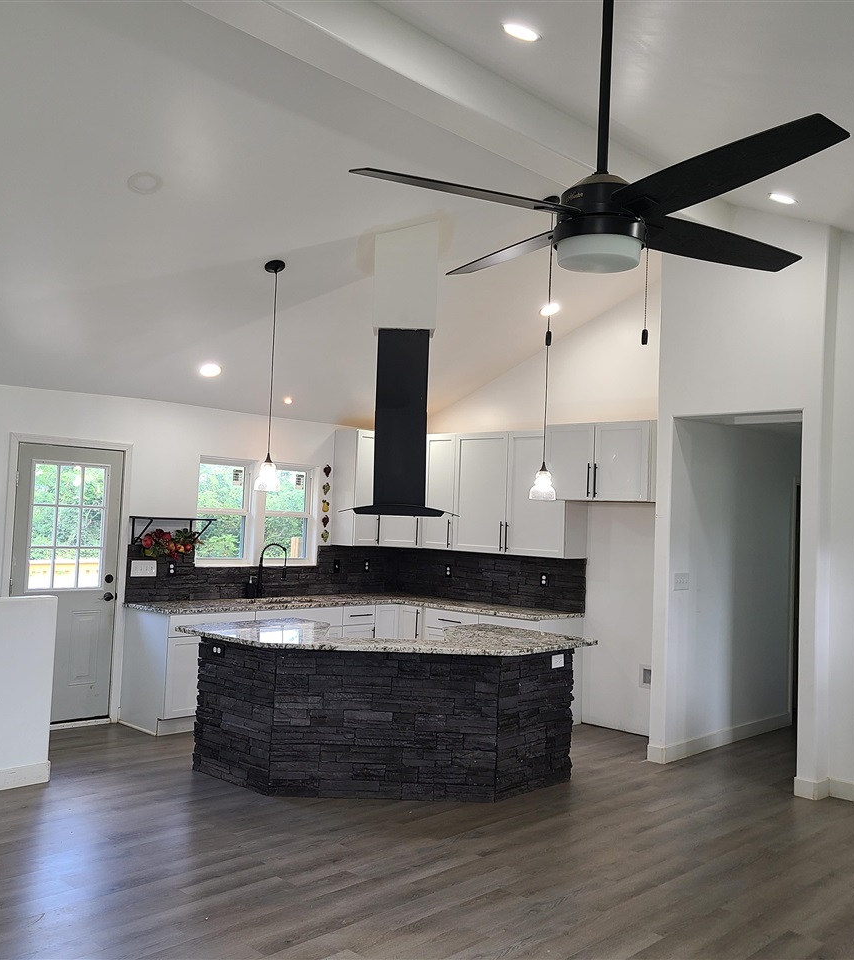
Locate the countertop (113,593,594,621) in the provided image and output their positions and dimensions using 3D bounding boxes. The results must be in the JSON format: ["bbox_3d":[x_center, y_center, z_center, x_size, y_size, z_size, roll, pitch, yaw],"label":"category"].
[{"bbox_3d":[-0.530,1.064,7.782,2.322,0.036,2.975,0,-3,45],"label":"countertop"}]

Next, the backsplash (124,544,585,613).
[{"bbox_3d":[-0.489,0.797,7.700,2.191,0.454,2.964,0,-3,43],"label":"backsplash"}]

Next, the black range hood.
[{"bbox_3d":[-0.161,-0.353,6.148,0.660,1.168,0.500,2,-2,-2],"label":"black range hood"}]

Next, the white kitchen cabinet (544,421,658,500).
[{"bbox_3d":[1.505,-0.123,7.532,0.975,0.598,0.588,0,-3,45],"label":"white kitchen cabinet"}]

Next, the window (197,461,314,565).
[{"bbox_3d":[-1.505,0.302,8.525,0.110,0.927,1.281,0,-3,45],"label":"window"}]

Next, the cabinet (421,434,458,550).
[{"bbox_3d":[0.223,0.116,8.901,0.400,1.060,0.322,0,-3,43],"label":"cabinet"}]

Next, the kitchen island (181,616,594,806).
[{"bbox_3d":[-0.280,1.459,6.307,2.741,0.902,1.526,2,-2,0],"label":"kitchen island"}]

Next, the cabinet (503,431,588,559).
[{"bbox_3d":[1.014,0.115,8.154,0.614,1.060,0.322,0,-3,43],"label":"cabinet"}]

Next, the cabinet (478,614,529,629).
[{"bbox_3d":[0.856,1.565,7.975,0.617,0.876,0.630,0,-3,43],"label":"cabinet"}]

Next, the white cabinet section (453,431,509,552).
[{"bbox_3d":[0.570,0.116,8.553,0.629,1.055,0.330,0,-3,44],"label":"white cabinet section"}]

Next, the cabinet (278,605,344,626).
[{"bbox_3d":[-1.289,1.506,8.201,0.653,0.873,0.914,0,-3,45],"label":"cabinet"}]

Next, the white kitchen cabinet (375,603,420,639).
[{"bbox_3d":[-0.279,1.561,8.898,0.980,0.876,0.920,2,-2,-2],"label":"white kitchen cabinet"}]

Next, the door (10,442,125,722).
[{"bbox_3d":[-2.710,0.793,7.227,0.051,2.090,0.824,0,-3,45],"label":"door"}]

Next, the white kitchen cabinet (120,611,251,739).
[{"bbox_3d":[-1.839,1.436,7.407,0.630,0.876,0.762,0,-3,43],"label":"white kitchen cabinet"}]

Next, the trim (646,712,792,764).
[{"bbox_3d":[2.335,1.984,7.499,0.139,0.115,2.042,0,-3,45],"label":"trim"}]

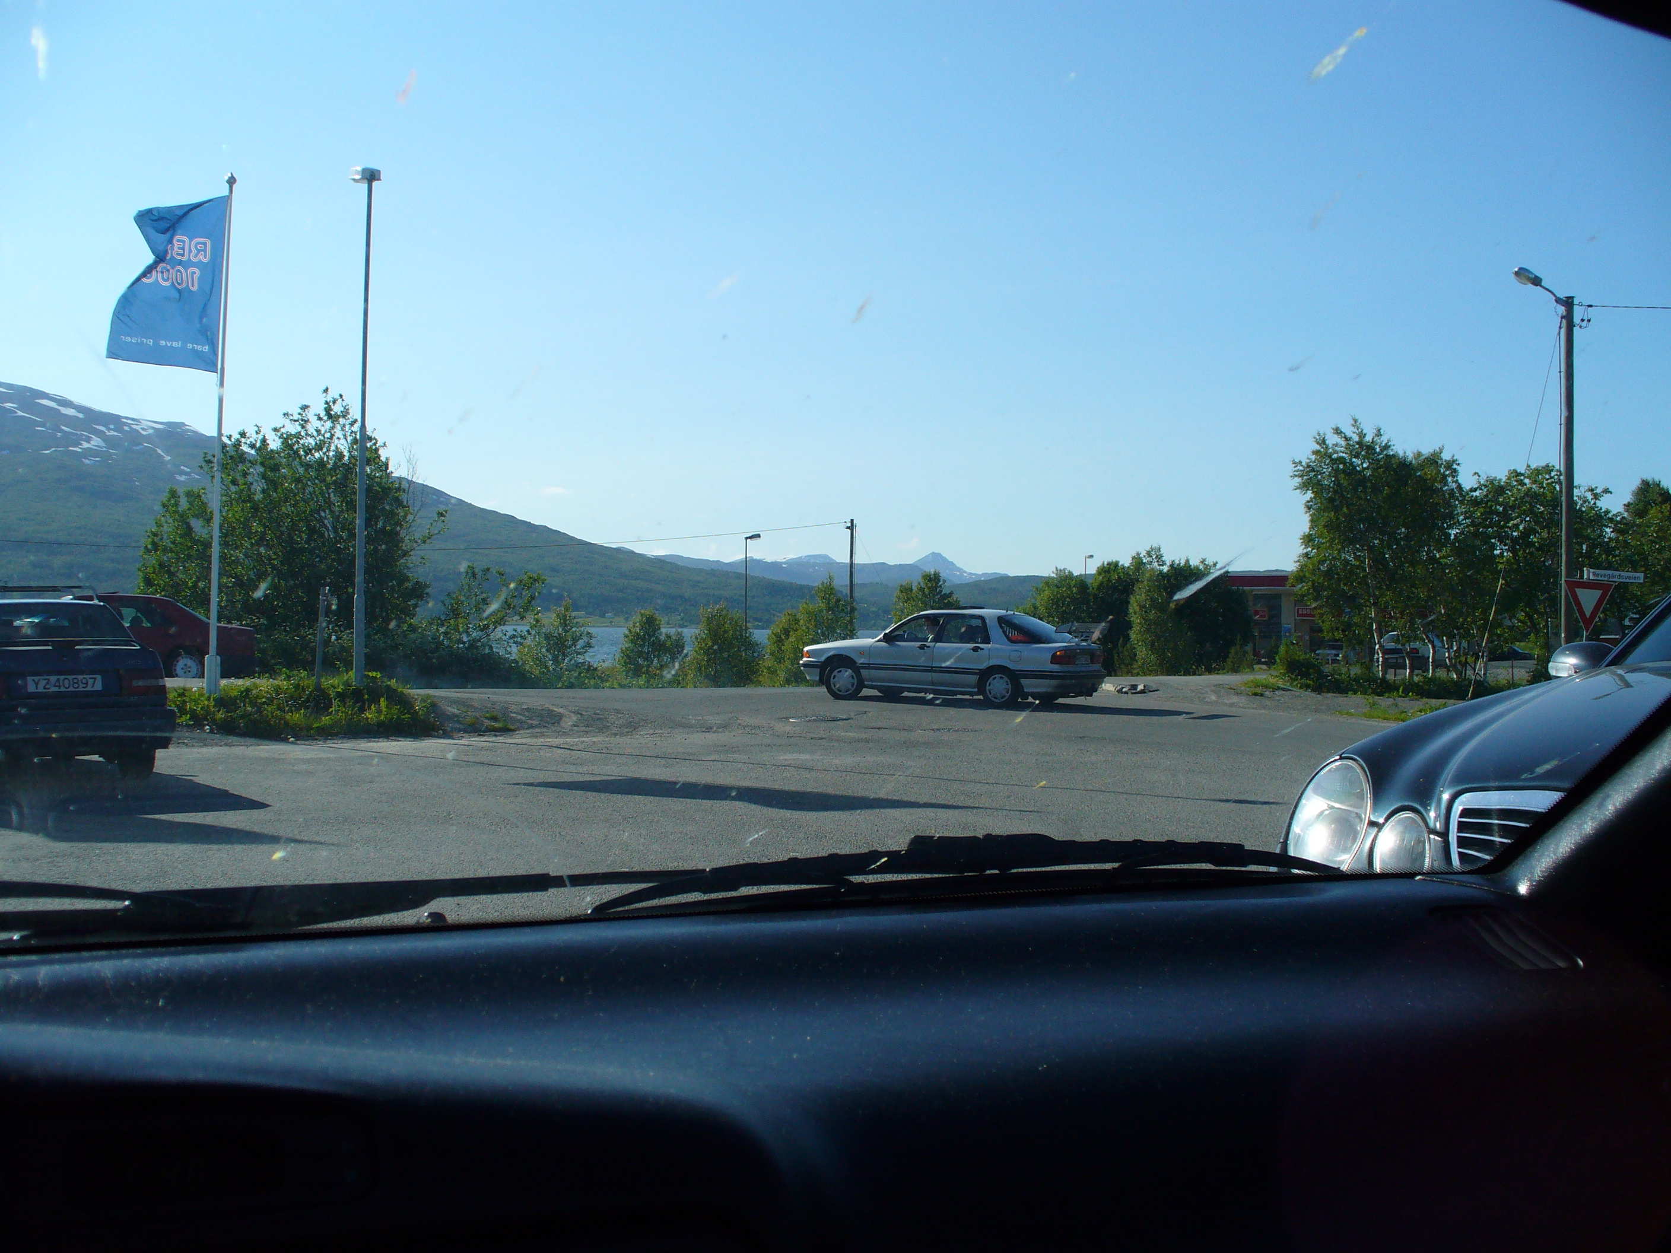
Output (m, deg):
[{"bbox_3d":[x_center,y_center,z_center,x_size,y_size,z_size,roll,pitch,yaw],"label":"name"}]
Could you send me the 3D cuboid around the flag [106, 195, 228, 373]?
[{"bbox_3d":[-7.791,-4.006,20.800,1.550,2.100,0.500,1,0,-24],"label":"flag"}]

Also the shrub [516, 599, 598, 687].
[{"bbox_3d":[-4.869,0.285,31.200,1.450,1.550,1.300,1,0,0],"label":"shrub"}]

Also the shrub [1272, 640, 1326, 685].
[{"bbox_3d":[9.354,0.724,36.000,1.150,0.950,1.050,1,0,0],"label":"shrub"}]

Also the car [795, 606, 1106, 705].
[{"bbox_3d":[1.716,0.440,27.039,4.550,1.420,1.695,1,0,30],"label":"car"}]

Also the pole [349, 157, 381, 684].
[{"bbox_3d":[-5.740,-2.371,21.800,0.350,6.441,0.420,1,0,-37],"label":"pole"}]

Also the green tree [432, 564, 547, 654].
[{"bbox_3d":[-6.501,-0.184,33.500,2.200,2.100,1.900,1,0,0],"label":"green tree"}]

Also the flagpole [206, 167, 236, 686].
[{"bbox_3d":[-7.240,-2.221,21.100,0.180,6.280,0.180,2,0,0],"label":"flagpole"}]

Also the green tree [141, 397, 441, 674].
[{"bbox_3d":[-10.731,-1.880,35.000,5.900,5.500,5.200,1,0,0],"label":"green tree"}]

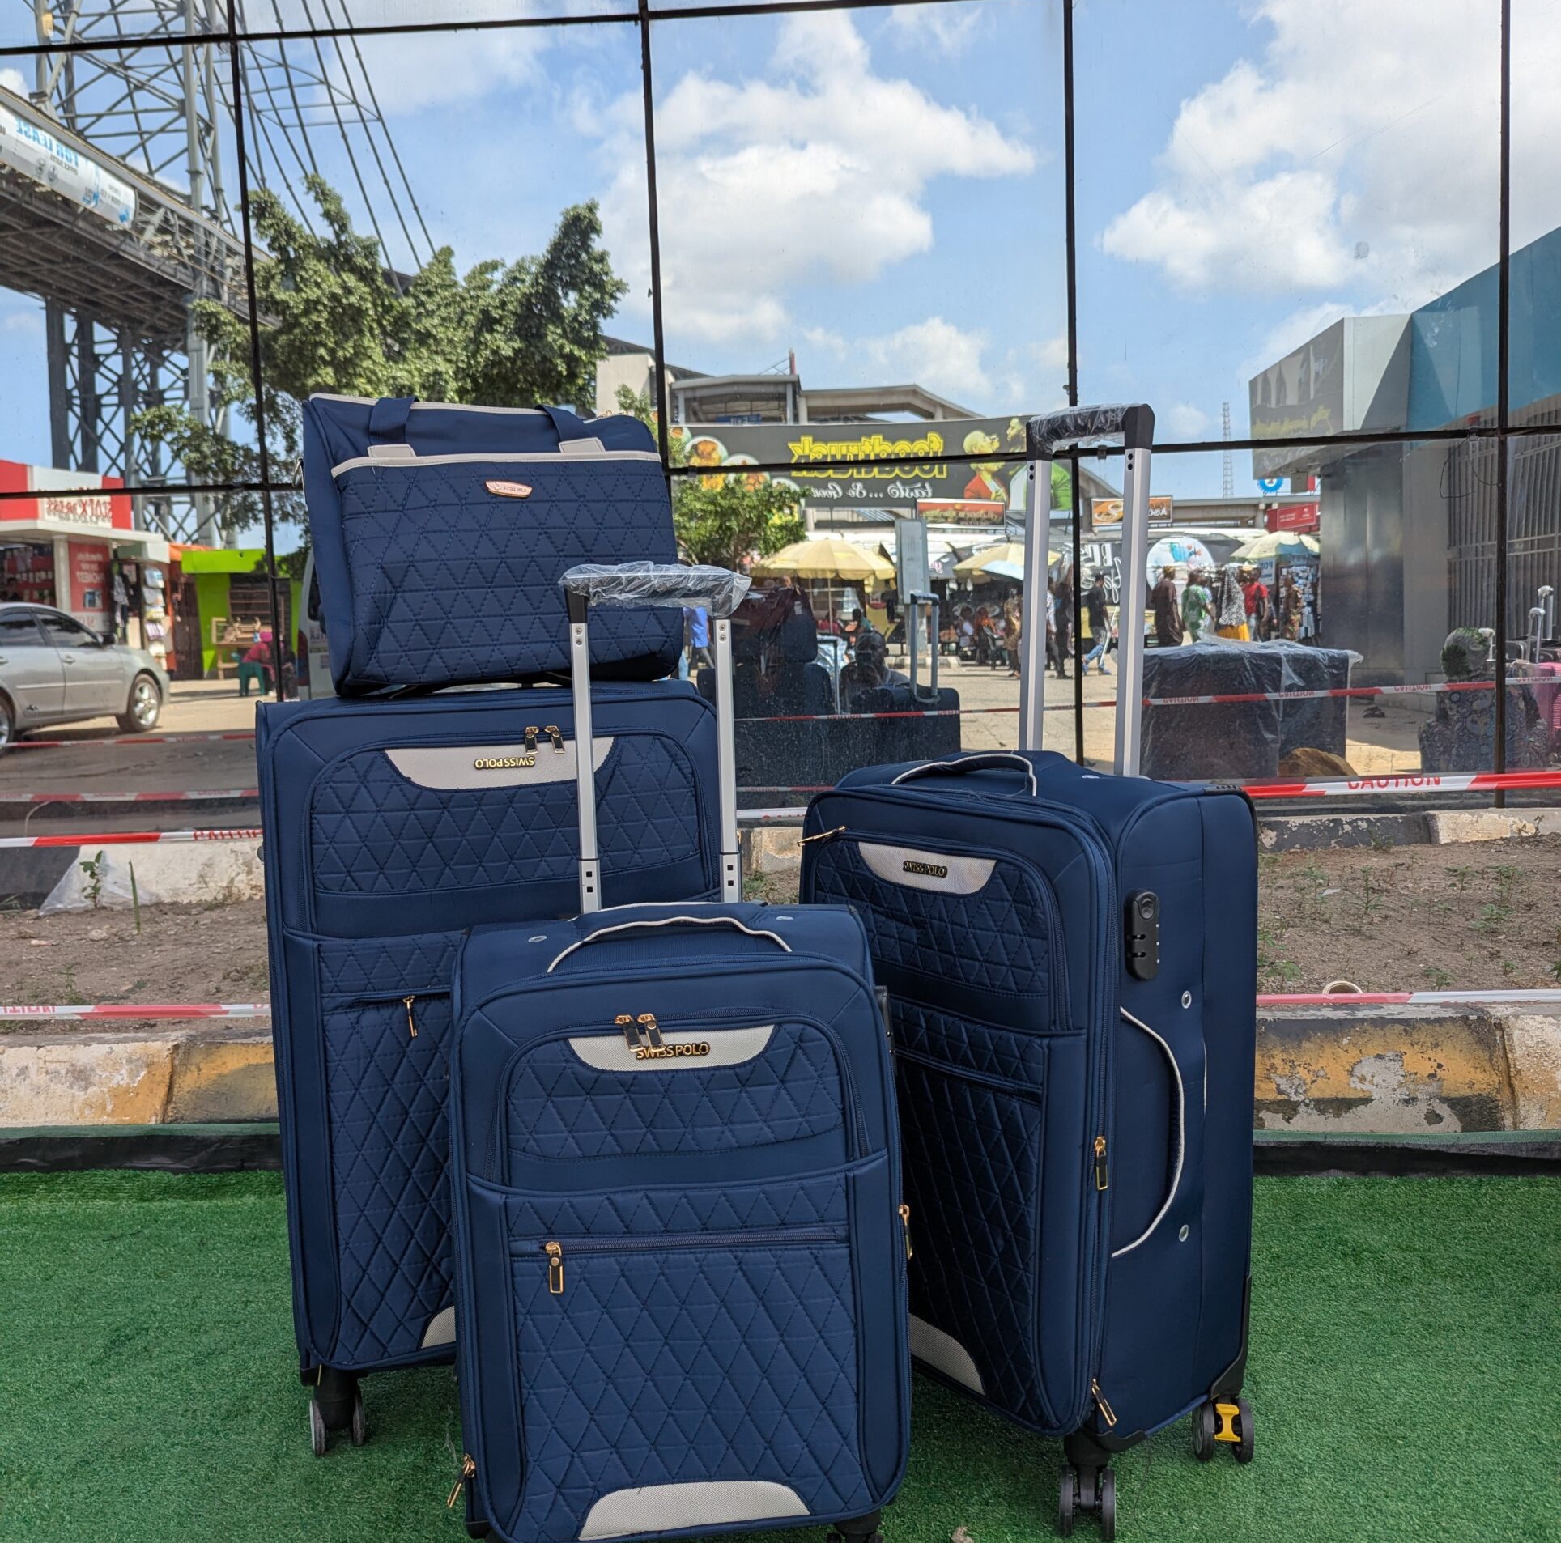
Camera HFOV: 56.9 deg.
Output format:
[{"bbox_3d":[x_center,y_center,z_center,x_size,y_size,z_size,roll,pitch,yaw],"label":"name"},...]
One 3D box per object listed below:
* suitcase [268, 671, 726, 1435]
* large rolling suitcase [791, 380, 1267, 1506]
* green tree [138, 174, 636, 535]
[{"bbox_3d":[-0.298,0.303,1.615,0.455,0.790,0.295,-3,5,-10],"label":"suitcase"},{"bbox_3d":[0.239,0.163,1.472,0.255,1.055,0.410,-6,6,-40],"label":"large rolling suitcase"},{"bbox_3d":[-6.102,-5.087,22.000,7.500,8.100,6.500,-3,5,-15],"label":"green tree"}]

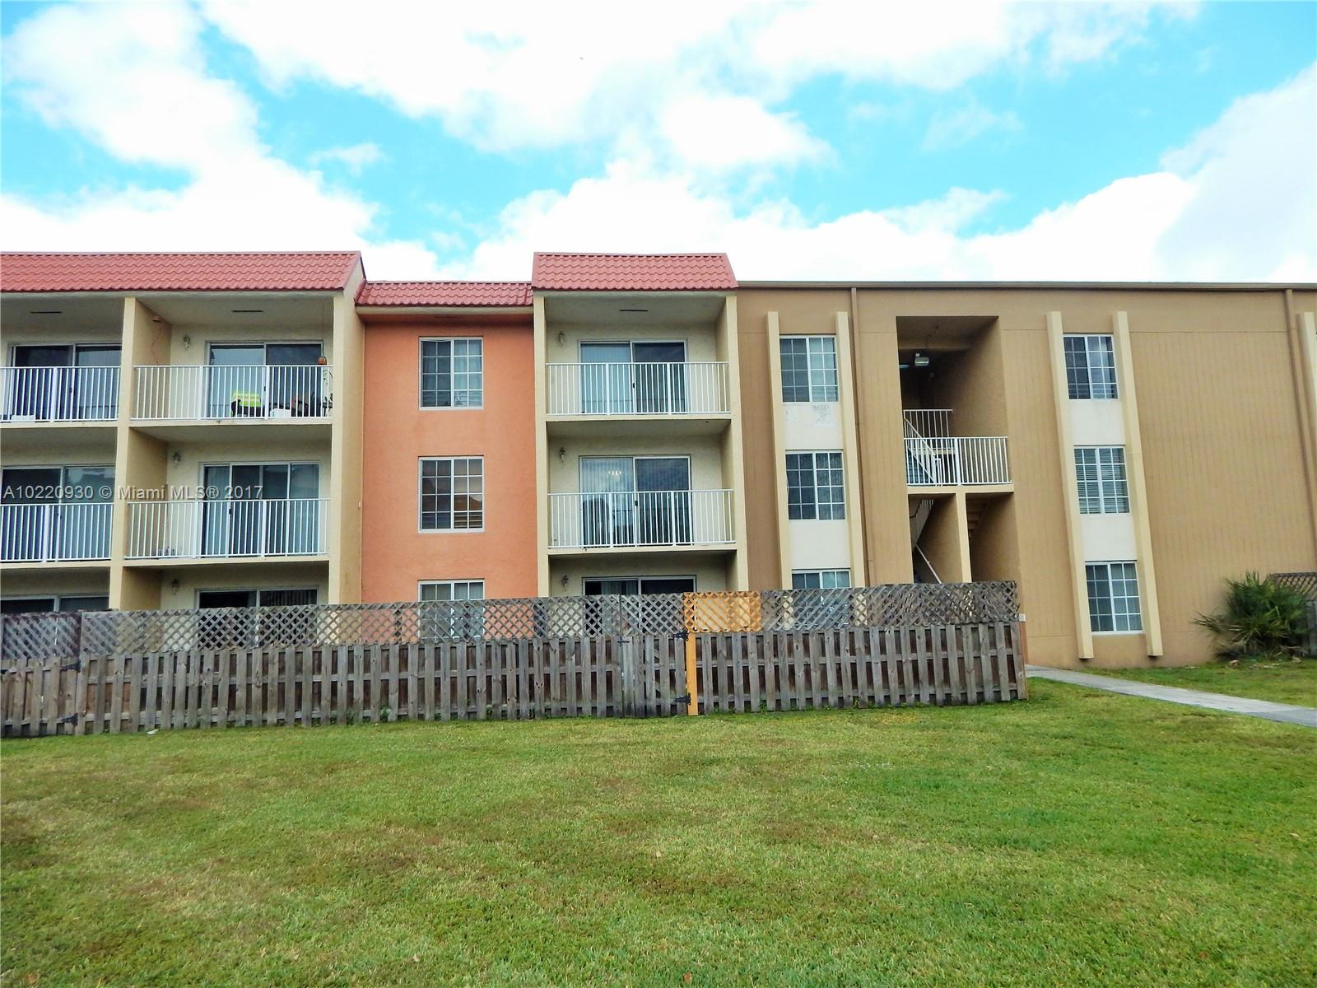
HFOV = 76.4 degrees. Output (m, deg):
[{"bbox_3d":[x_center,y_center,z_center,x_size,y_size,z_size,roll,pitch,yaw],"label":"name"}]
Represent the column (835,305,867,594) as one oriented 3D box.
[{"bbox_3d":[4.290,-0.294,18.609,0.250,7.650,0.230,-1,-7,-5],"label":"column"}]

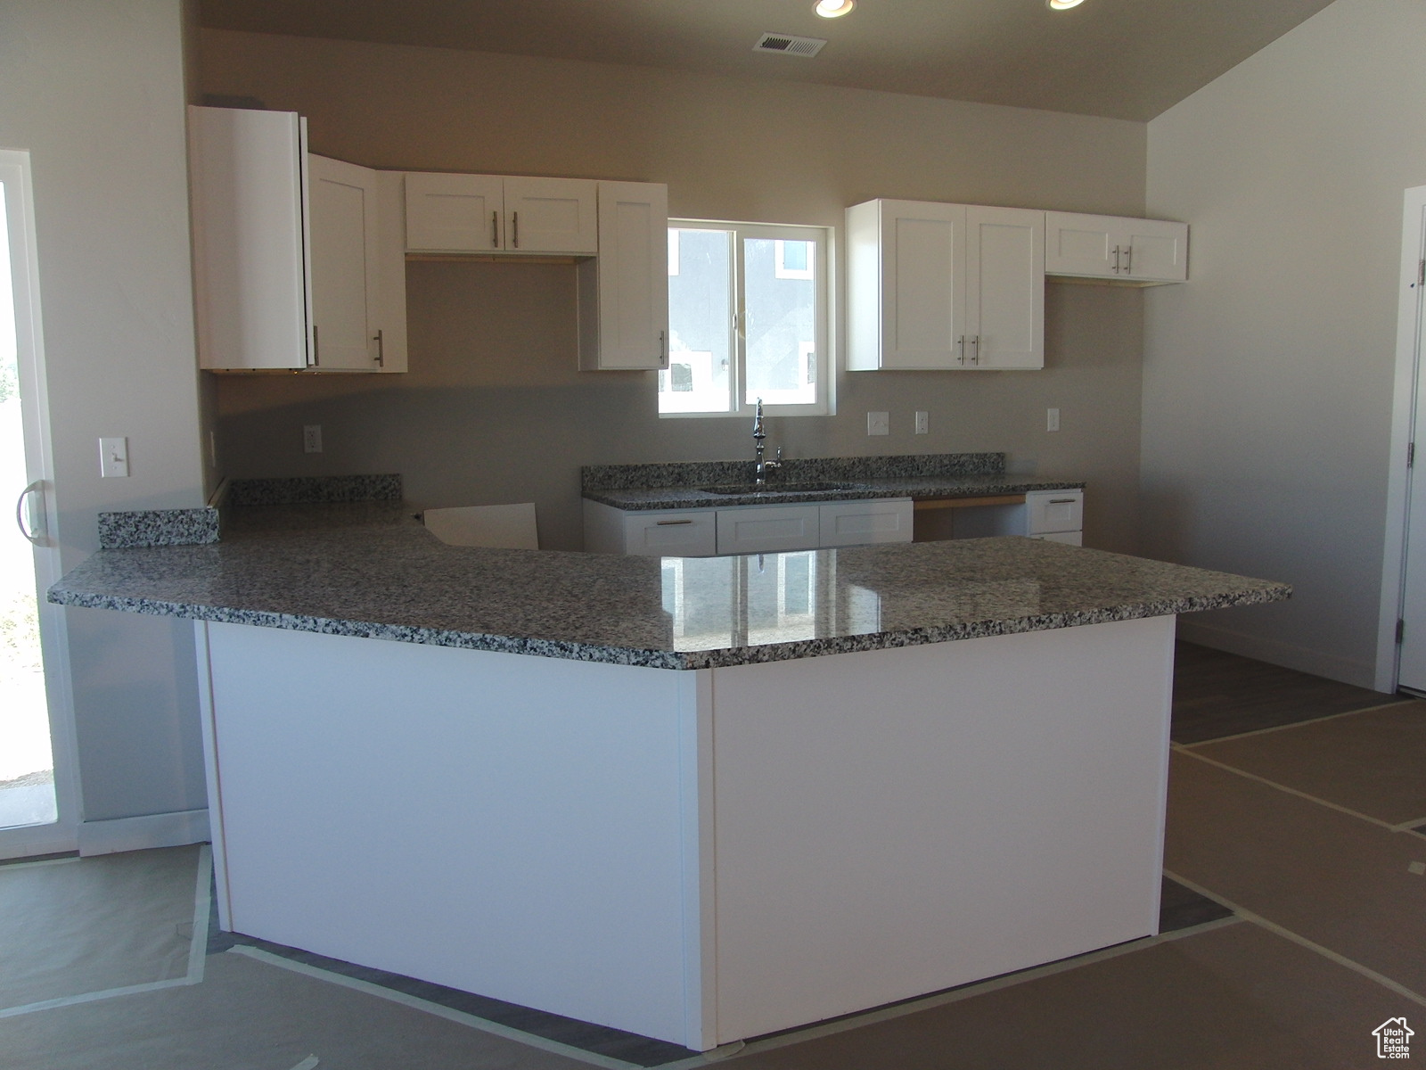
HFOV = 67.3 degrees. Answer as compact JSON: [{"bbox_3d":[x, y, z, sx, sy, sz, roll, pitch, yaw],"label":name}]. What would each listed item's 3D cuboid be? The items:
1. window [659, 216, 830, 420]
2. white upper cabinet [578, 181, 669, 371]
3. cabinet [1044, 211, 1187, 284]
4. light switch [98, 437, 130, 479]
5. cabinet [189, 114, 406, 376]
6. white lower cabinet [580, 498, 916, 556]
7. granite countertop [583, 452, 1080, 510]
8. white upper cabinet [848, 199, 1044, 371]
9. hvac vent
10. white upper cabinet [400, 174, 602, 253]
[{"bbox_3d":[0.143,-0.992,4.985,0.887,0.884,0.100,-4,8,-21],"label":"window"},{"bbox_3d":[-0.379,-1.071,4.522,0.301,0.757,0.327,-4,8,-21],"label":"white upper cabinet"},{"bbox_3d":[1.951,-1.427,5.393,0.910,0.303,0.327,-4,8,-21],"label":"cabinet"},{"bbox_3d":[-1.729,-0.223,3.094,0.073,0.116,0.014,-4,8,-21],"label":"light switch"},{"bbox_3d":[-1.386,-0.943,3.715,0.684,0.757,1.138,-4,8,-21],"label":"cabinet"},{"bbox_3d":[0.158,0.272,4.739,1.291,0.884,0.630,-4,8,-21],"label":"white lower cabinet"},{"bbox_3d":[0.575,-0.256,4.815,2.210,0.130,0.659,-4,8,-21],"label":"granite countertop"},{"bbox_3d":[1.116,-1.160,5.090,0.920,0.757,0.327,-4,8,-21],"label":"white upper cabinet"},{"bbox_3d":[0.329,-2.077,4.547,0.292,0.015,0.140,-4,-5,-21],"label":"hvac vent"},{"bbox_3d":[-0.870,-1.260,4.309,0.758,0.303,0.327,-4,8,-21],"label":"white upper cabinet"}]

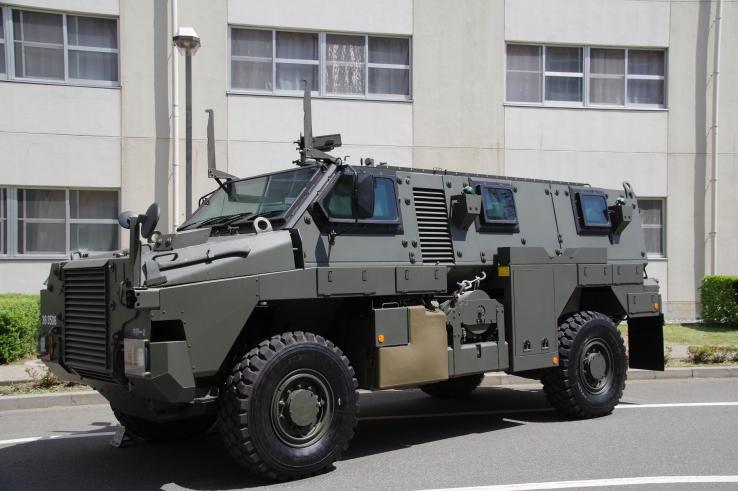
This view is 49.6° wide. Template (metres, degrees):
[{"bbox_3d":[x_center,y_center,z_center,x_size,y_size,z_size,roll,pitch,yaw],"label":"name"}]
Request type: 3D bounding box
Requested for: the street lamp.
[{"bbox_3d":[-3.105,-0.979,13.693,0.480,5.400,0.480,0,-1,-13],"label":"street lamp"}]

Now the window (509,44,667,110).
[{"bbox_3d":[5.072,-3.929,18.612,3.980,1.370,0.150,0,-1,-13],"label":"window"}]

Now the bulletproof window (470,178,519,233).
[{"bbox_3d":[1.326,-0.408,8.197,0.655,0.554,0.100,1,-12,-39],"label":"bulletproof window"}]

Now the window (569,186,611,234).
[{"bbox_3d":[2.609,-0.401,9.233,0.675,0.550,0.100,1,-12,-39],"label":"window"}]

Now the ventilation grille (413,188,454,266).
[{"bbox_3d":[0.614,-0.177,7.616,0.412,0.740,0.060,1,-12,-39],"label":"ventilation grille"}]

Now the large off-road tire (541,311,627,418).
[{"bbox_3d":[2.419,1.344,8.987,1.130,1.130,0.365,1,-3,-39],"label":"large off-road tire"}]

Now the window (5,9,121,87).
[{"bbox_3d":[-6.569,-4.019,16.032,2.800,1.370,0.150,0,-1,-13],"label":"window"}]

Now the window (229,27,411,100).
[{"bbox_3d":[-0.989,-3.911,17.255,3.970,1.370,0.150,0,-1,-13],"label":"window"}]

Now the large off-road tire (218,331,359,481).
[{"bbox_3d":[-0.630,1.306,6.509,1.130,1.130,0.365,1,-3,-39],"label":"large off-road tire"}]

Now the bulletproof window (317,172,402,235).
[{"bbox_3d":[-0.092,-0.399,7.029,1.060,0.596,0.100,1,-12,-39],"label":"bulletproof window"}]

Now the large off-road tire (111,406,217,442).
[{"bbox_3d":[-1.984,1.409,8.129,1.130,1.130,0.365,1,-3,-39],"label":"large off-road tire"}]

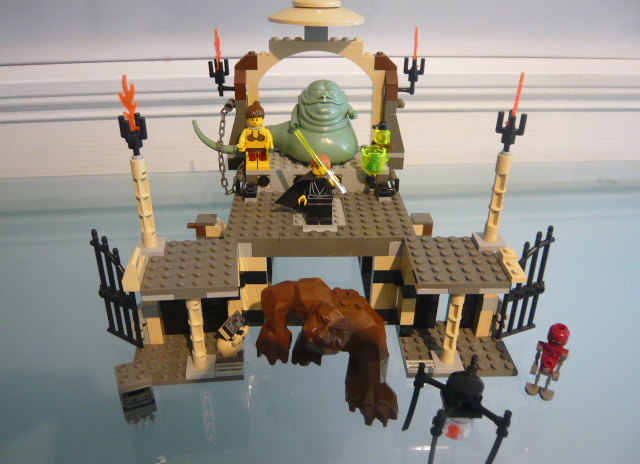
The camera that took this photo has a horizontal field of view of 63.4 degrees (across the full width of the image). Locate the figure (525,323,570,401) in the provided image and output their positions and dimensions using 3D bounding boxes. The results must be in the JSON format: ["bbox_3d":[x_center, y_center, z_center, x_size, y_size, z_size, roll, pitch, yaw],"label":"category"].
[{"bbox_3d":[0.121,0.070,0.275,0.018,0.043,0.011,13,31,21],"label":"figure"}]

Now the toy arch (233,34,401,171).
[{"bbox_3d":[-0.003,-0.089,0.365,0.128,0.091,0.016,0,29,-2],"label":"toy arch"}]

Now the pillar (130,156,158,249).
[{"bbox_3d":[-0.094,-0.014,0.277,0.008,0.052,0.008,-3,29,-6],"label":"pillar"}]

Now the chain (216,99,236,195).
[{"bbox_3d":[-0.064,-0.059,0.356,0.014,0.059,0.018,0,29,-2],"label":"chain"}]

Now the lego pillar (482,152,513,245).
[{"bbox_3d":[0.097,-0.018,0.285,0.008,0.052,0.008,0,29,-1],"label":"lego pillar"}]

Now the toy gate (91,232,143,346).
[{"bbox_3d":[-0.116,0.032,0.301,0.032,0.072,0.005,16,33,25],"label":"toy gate"}]

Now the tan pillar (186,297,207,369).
[{"bbox_3d":[-0.067,0.053,0.282,0.008,0.051,0.008,-3,29,-6],"label":"tan pillar"}]

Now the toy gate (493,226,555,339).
[{"bbox_3d":[0.121,0.030,0.310,0.032,0.072,0.005,-9,31,-17],"label":"toy gate"}]

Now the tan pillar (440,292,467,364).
[{"bbox_3d":[0.073,0.051,0.286,0.008,0.051,0.008,0,29,-1],"label":"tan pillar"}]

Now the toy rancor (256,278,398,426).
[{"bbox_3d":[0.009,0.055,0.285,0.091,0.058,0.052,17,33,27],"label":"toy rancor"}]

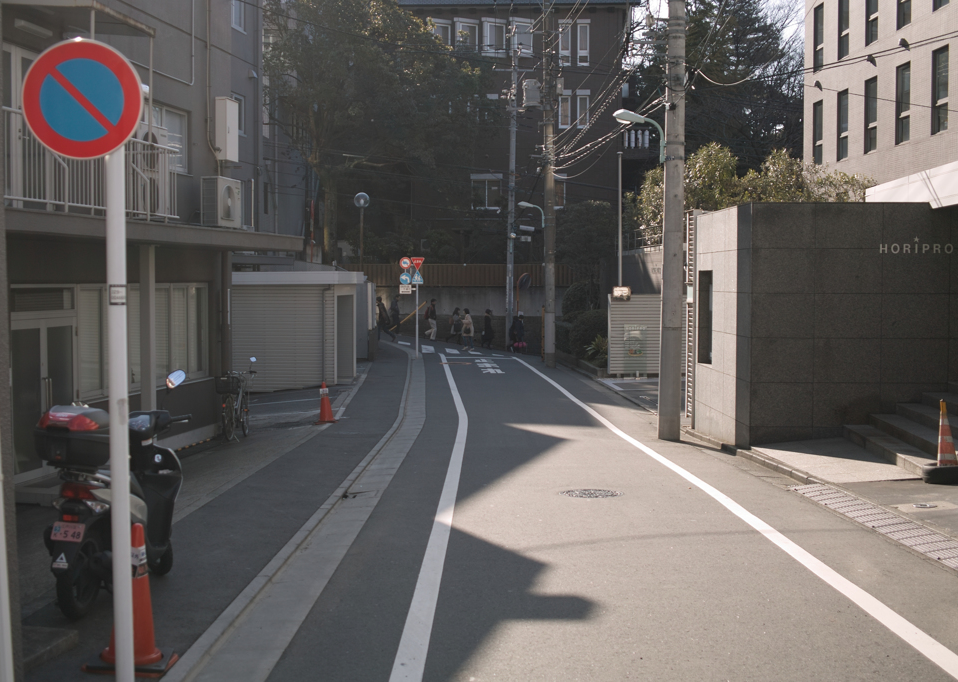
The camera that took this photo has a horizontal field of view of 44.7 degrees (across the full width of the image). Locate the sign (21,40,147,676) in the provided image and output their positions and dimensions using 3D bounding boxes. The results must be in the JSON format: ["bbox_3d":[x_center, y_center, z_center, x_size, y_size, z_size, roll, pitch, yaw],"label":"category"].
[{"bbox_3d":[-1.292,0.311,3.884,0.410,2.600,0.100,0,3,-3],"label":"sign"}]

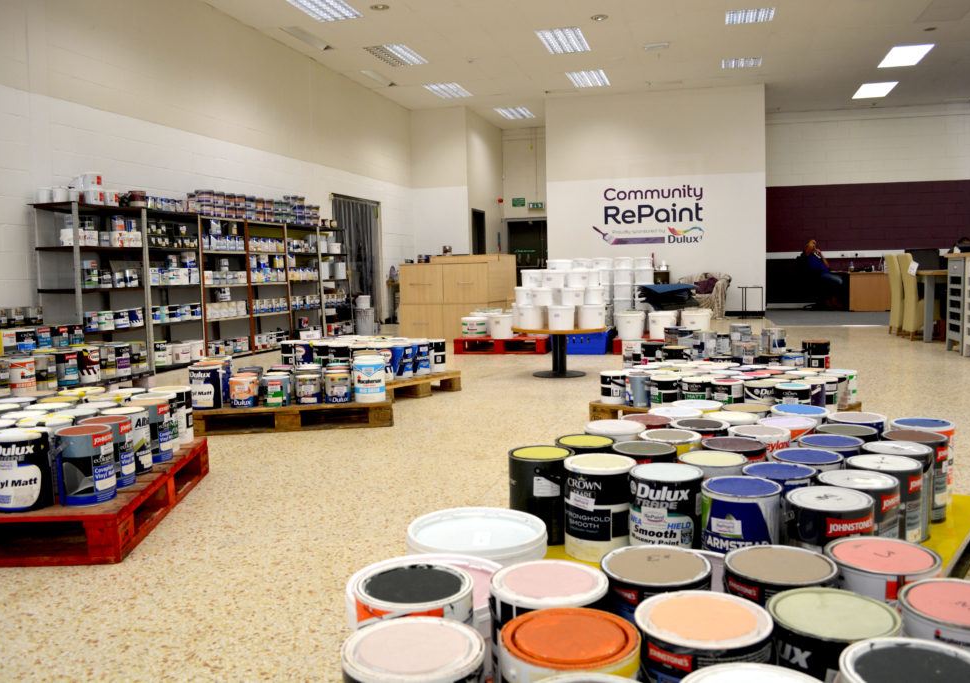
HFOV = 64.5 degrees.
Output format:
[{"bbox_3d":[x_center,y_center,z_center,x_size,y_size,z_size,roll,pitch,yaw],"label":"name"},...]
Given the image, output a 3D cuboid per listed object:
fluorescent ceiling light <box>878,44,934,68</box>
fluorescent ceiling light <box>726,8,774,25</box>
[{"bbox_3d":[6.547,-4.465,11.968,0.600,0.070,1.200,1,6,16],"label":"fluorescent ceiling light"},{"bbox_3d":[3.396,-4.195,9.840,0.600,0.080,0.600,1,6,16],"label":"fluorescent ceiling light"}]

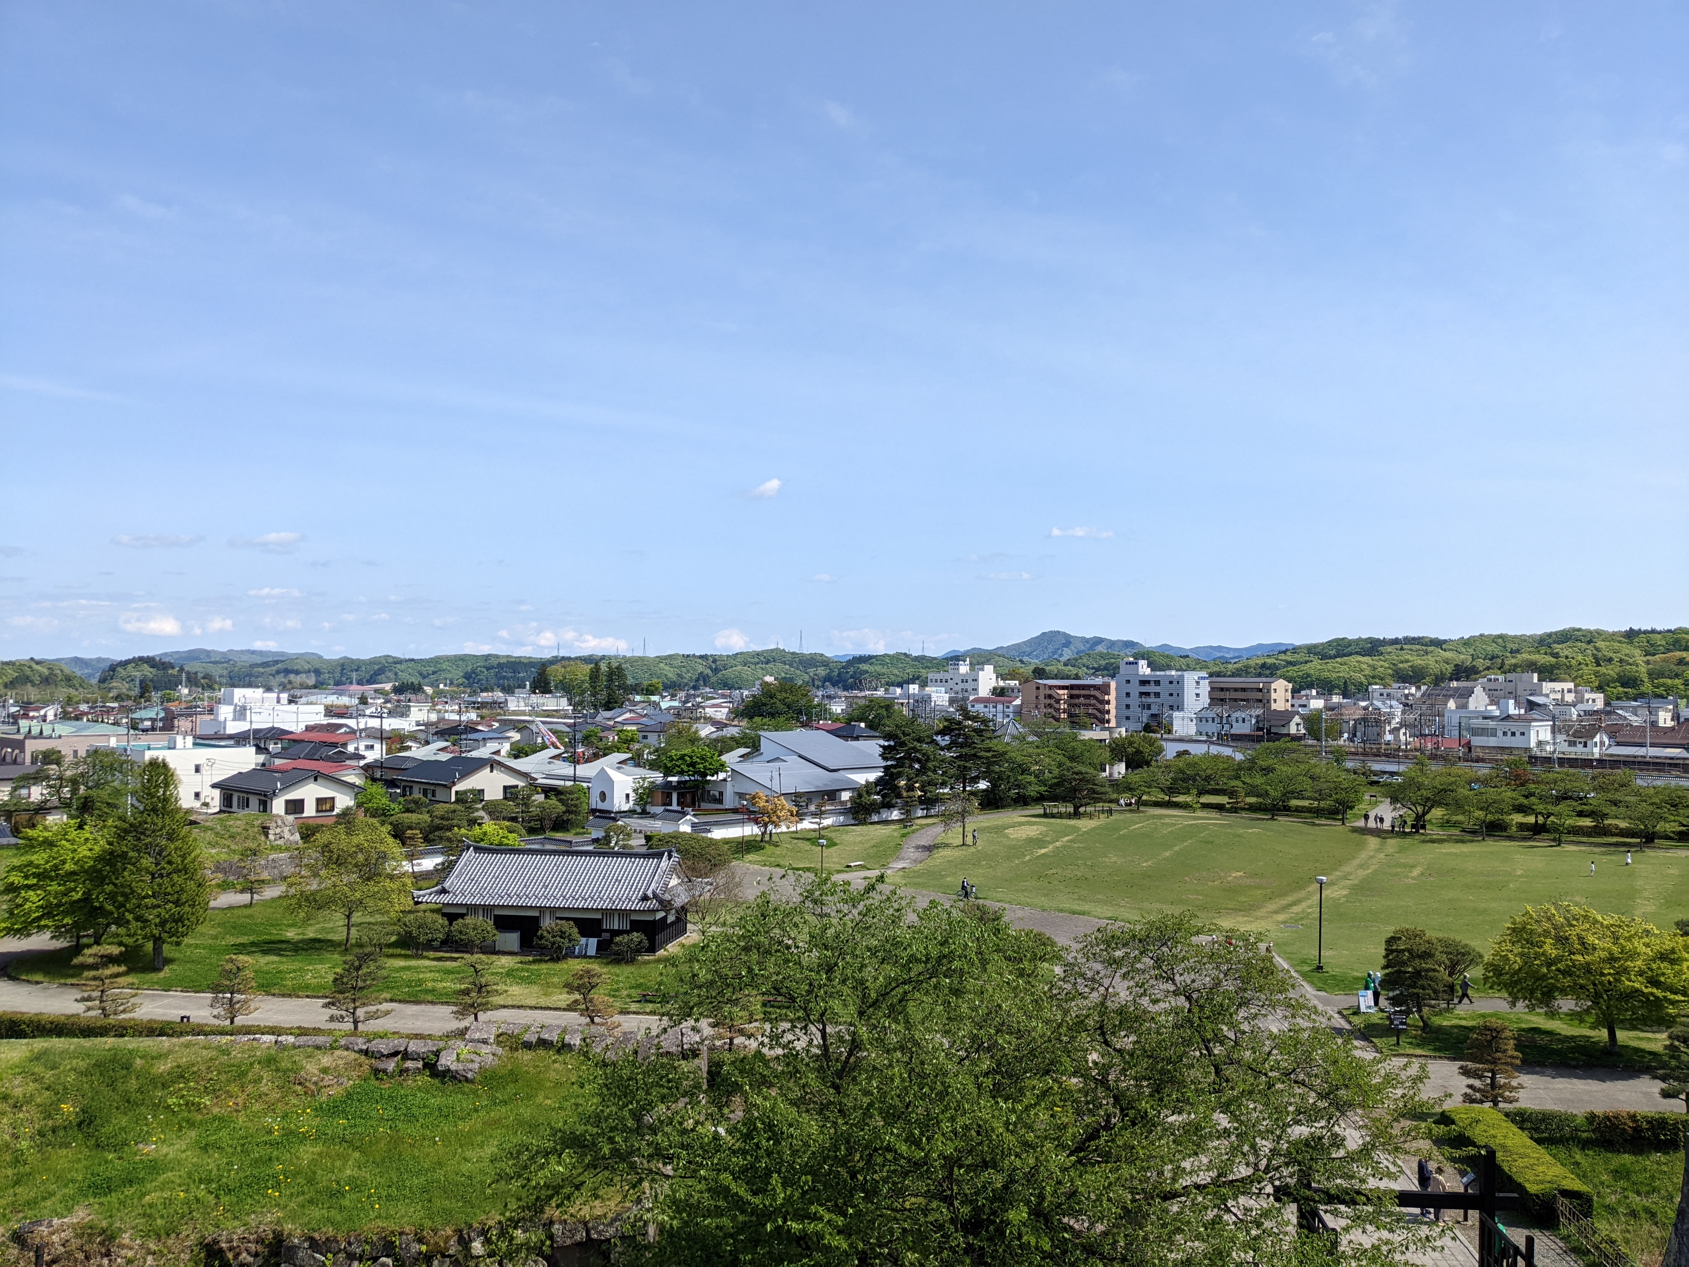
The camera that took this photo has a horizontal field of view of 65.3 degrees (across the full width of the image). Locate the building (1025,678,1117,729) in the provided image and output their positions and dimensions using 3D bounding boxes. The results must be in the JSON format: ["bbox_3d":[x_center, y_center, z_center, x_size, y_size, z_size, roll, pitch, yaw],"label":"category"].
[{"bbox_3d":[69.125,20.827,395.274,11.000,13.985,33.000,2,-2,-44],"label":"building"}]

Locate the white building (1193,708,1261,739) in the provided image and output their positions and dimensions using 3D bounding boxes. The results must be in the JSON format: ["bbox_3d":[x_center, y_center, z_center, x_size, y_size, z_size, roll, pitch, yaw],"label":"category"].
[{"bbox_3d":[90.078,20.277,304.003,8.000,6.620,15.500,2,-2,-42],"label":"white building"}]

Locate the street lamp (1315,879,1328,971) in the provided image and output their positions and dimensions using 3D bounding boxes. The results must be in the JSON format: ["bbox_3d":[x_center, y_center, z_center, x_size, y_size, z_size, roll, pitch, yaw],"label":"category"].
[{"bbox_3d":[26.757,16.305,74.049,0.637,5.210,0.637,0,-2,0],"label":"street lamp"}]

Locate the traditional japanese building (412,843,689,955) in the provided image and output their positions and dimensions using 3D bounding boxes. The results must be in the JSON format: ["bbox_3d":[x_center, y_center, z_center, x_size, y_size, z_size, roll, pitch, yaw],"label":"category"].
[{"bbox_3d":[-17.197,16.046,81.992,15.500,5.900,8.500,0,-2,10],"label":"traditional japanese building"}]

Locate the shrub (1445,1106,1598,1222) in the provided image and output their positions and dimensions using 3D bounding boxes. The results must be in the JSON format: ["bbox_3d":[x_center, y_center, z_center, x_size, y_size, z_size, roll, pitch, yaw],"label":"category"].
[{"bbox_3d":[21.409,16.828,42.345,1.900,1.000,7.600,0,-2,6],"label":"shrub"}]

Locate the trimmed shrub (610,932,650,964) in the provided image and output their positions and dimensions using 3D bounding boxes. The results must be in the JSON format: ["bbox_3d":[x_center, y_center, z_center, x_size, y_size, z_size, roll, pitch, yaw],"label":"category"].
[{"bbox_3d":[-12.277,17.909,74.991,2.200,1.800,2.100,0,-2,0],"label":"trimmed shrub"}]

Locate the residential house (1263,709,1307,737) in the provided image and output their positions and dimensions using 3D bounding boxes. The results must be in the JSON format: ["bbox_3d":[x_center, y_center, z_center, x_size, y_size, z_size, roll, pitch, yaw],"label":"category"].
[{"bbox_3d":[101.608,21.498,306.395,7.800,6.800,8.800,1,-2,-40],"label":"residential house"}]

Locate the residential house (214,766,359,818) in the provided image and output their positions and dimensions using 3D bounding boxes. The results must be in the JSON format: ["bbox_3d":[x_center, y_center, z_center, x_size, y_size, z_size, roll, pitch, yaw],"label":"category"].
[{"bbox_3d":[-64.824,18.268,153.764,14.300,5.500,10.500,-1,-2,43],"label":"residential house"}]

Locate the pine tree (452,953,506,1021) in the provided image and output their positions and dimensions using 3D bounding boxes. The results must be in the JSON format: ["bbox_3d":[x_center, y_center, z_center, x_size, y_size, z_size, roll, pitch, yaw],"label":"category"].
[{"bbox_3d":[-17.471,16.838,62.693,2.510,3.260,2.510,0,-2,0],"label":"pine tree"}]

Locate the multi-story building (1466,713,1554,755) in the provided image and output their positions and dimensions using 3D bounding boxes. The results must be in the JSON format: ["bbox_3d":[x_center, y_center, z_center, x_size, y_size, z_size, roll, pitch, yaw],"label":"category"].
[{"bbox_3d":[134.669,20.201,265.509,10.500,7.900,12.000,1,-2,-40],"label":"multi-story building"}]

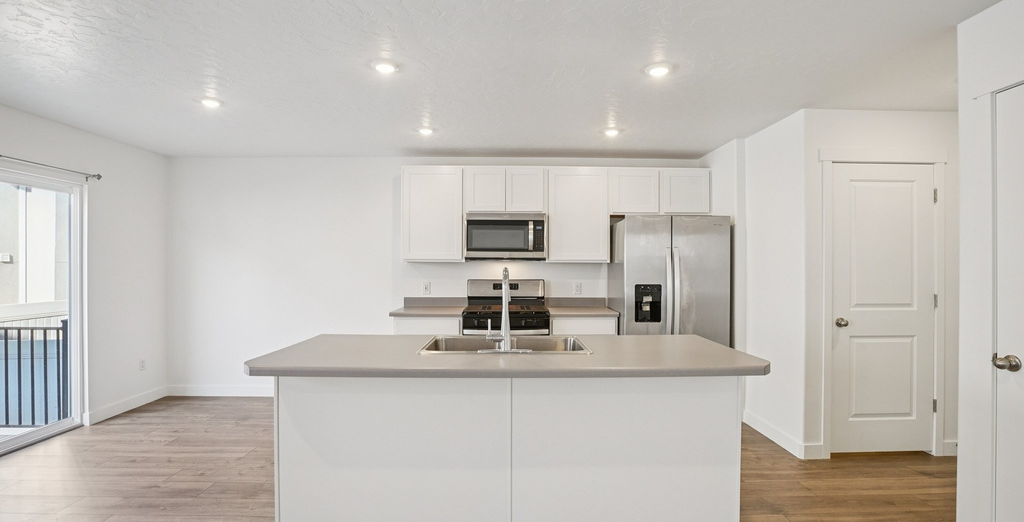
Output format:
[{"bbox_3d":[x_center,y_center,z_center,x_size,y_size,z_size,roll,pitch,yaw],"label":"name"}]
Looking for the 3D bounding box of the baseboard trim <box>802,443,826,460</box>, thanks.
[{"bbox_3d":[2.052,1.313,3.103,0.175,0.100,0.018,0,-1,0],"label":"baseboard trim"}]

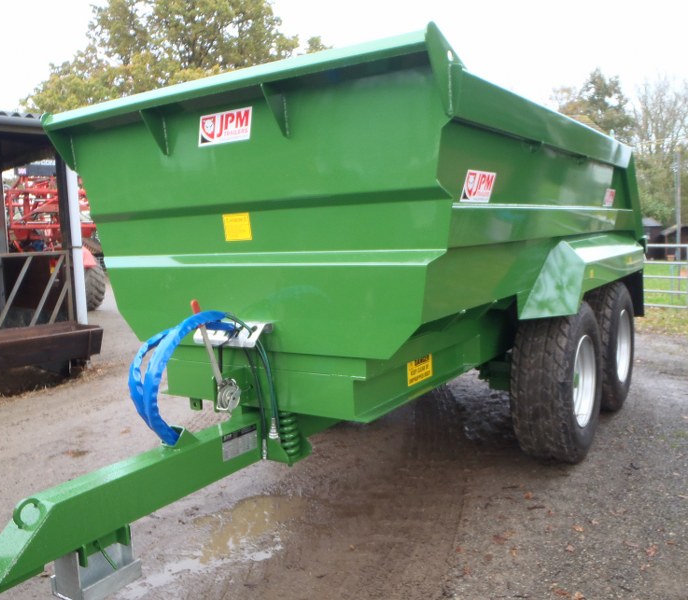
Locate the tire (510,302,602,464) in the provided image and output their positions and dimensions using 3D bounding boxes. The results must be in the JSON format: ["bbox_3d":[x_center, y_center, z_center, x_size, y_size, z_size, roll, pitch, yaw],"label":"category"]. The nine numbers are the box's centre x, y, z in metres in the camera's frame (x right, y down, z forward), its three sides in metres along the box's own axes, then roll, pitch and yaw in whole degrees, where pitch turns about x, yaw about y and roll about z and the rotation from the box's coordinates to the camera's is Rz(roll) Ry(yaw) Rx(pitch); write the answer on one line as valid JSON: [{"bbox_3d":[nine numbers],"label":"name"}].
[{"bbox_3d":[1.432,0.525,4.295,0.365,1.068,1.068,1,7,33],"label":"tire"}]

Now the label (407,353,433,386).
[{"bbox_3d":[0.383,0.350,3.230,0.010,0.124,0.266,1,7,33],"label":"label"}]

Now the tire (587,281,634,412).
[{"bbox_3d":[2.157,0.380,5.387,0.365,1.068,1.068,1,7,33],"label":"tire"}]

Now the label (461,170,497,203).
[{"bbox_3d":[0.557,-0.465,2.661,0.010,0.128,0.332,13,13,32],"label":"label"}]

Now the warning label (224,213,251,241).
[{"bbox_3d":[-0.486,-0.330,2.950,0.164,0.123,0.010,1,12,33],"label":"warning label"}]

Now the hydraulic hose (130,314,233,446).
[{"bbox_3d":[-0.651,0.329,2.748,0.240,0.540,0.570,1,7,33],"label":"hydraulic hose"}]

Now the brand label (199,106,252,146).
[{"bbox_3d":[-0.514,-0.741,2.788,0.332,0.129,0.010,1,18,33],"label":"brand label"}]

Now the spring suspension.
[{"bbox_3d":[-0.258,0.622,3.028,0.105,0.235,0.105,-2,6,0],"label":"spring suspension"}]

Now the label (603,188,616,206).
[{"bbox_3d":[1.957,-0.750,4.764,0.010,0.127,0.325,13,13,32],"label":"label"}]

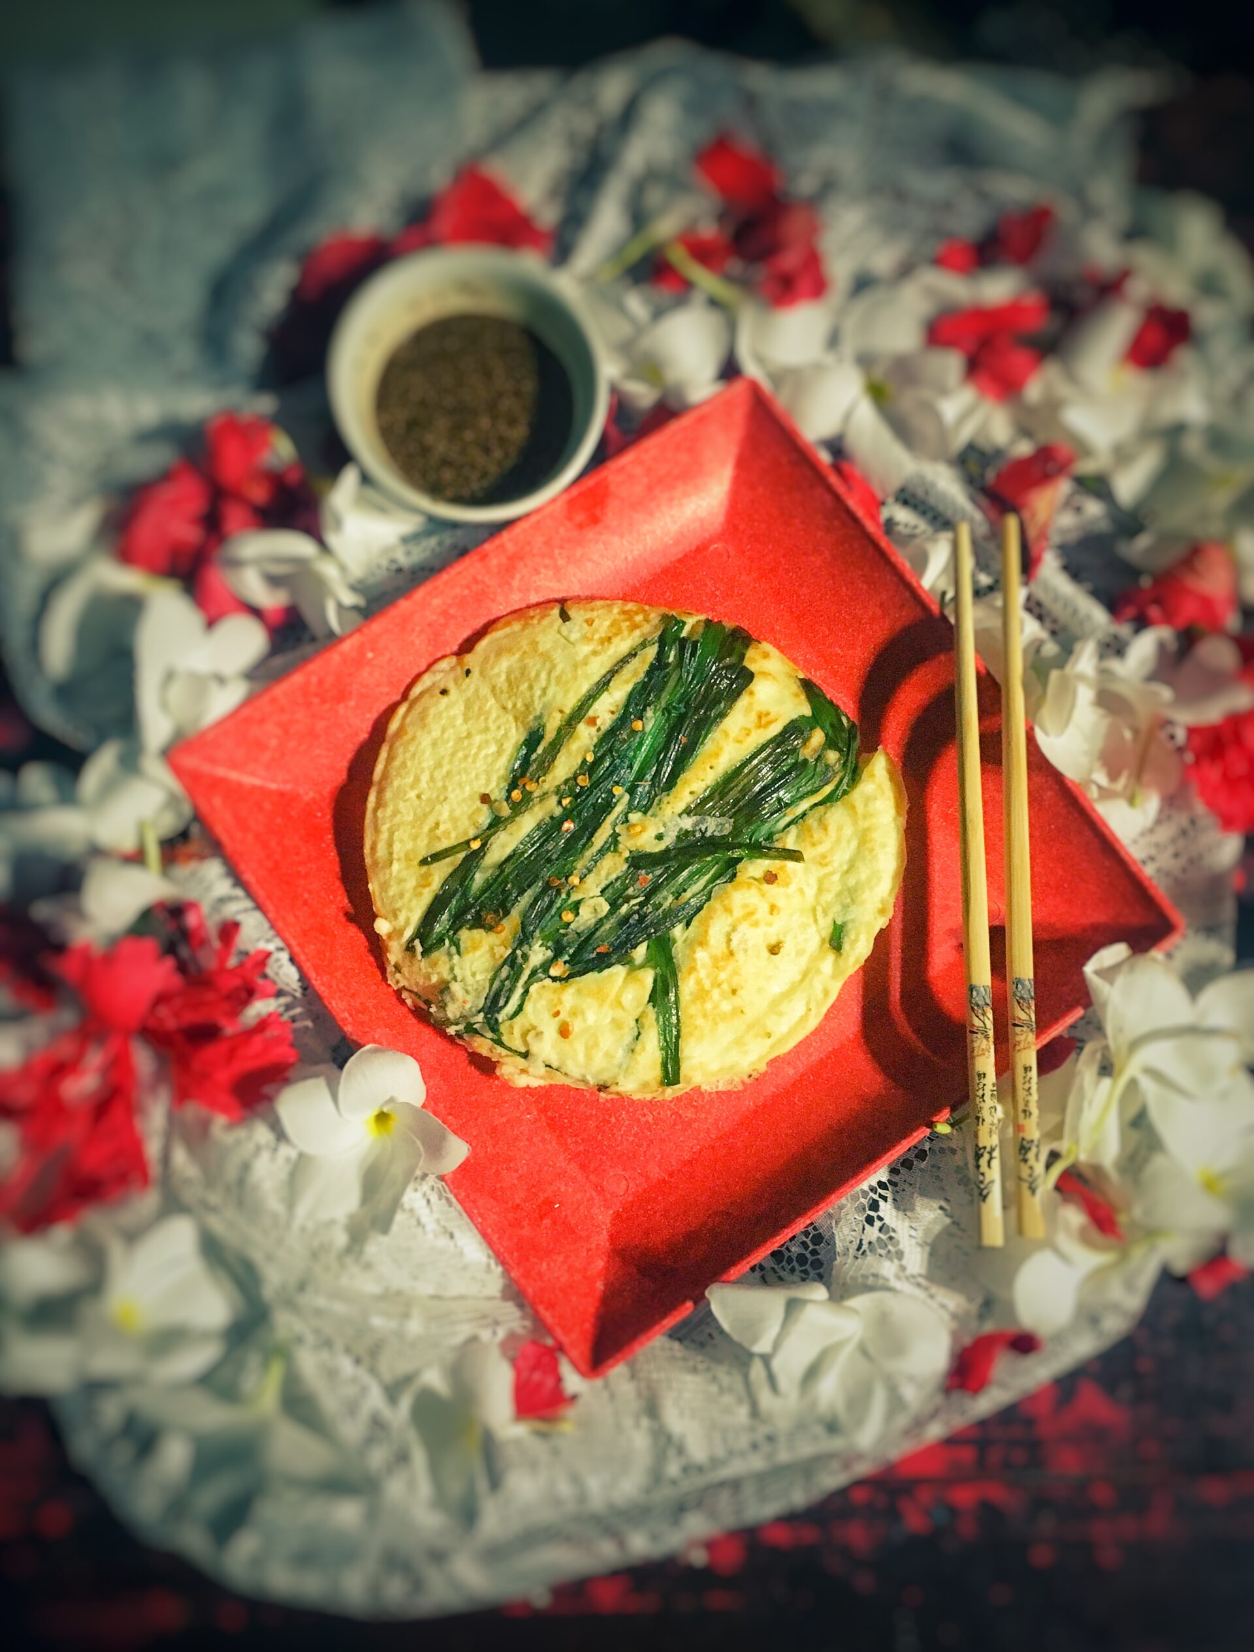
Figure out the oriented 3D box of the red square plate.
[{"bbox_3d":[0.016,0.008,0.469,0.237,0.031,0.237,-35,81,-8],"label":"red square plate"}]

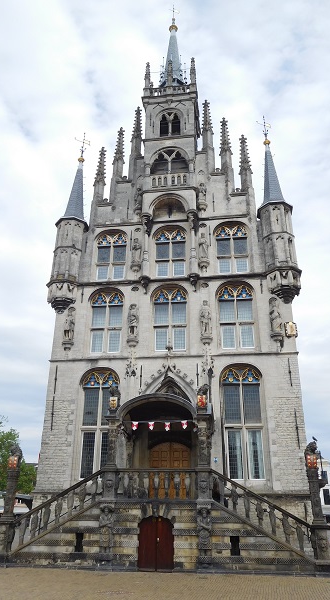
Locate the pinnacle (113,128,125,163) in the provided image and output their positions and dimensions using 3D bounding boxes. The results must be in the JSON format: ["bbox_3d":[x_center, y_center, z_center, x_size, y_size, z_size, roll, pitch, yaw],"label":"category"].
[{"bbox_3d":[-2.746,-9.471,26.532,0.740,2.930,0.740,-3,-26,7],"label":"pinnacle"}]

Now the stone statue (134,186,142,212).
[{"bbox_3d":[-1.511,-5.721,24.385,0.516,1.568,0.500,-3,-27,7],"label":"stone statue"}]

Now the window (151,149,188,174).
[{"bbox_3d":[0.279,-8.560,26.830,2.344,2.211,0.500,-3,-26,7],"label":"window"}]

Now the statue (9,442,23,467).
[{"bbox_3d":[-5.614,5.839,16.238,0.495,0.958,0.500,-3,-26,7],"label":"statue"}]

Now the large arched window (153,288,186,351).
[{"bbox_3d":[0.262,0.901,21.250,1.702,3.382,0.350,-3,-27,7],"label":"large arched window"}]

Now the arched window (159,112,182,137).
[{"bbox_3d":[0.295,-10.796,26.623,1.331,2.072,0.350,-3,-27,7],"label":"arched window"}]

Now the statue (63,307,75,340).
[{"bbox_3d":[-4.754,1.164,21.387,0.591,1.787,0.500,-3,-27,7],"label":"statue"}]

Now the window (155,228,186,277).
[{"bbox_3d":[0.296,-2.505,22.743,1.588,3.030,0.350,-3,-26,7],"label":"window"}]

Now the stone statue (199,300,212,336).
[{"bbox_3d":[1.924,0.861,20.580,0.591,1.870,0.500,-3,-27,7],"label":"stone statue"}]

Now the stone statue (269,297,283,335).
[{"bbox_3d":[5.106,0.722,19.966,0.548,1.864,0.550,-3,-26,7],"label":"stone statue"}]

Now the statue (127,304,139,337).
[{"bbox_3d":[-1.551,1.015,21.002,0.543,1.774,0.500,-3,-27,7],"label":"statue"}]

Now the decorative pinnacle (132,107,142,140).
[{"bbox_3d":[-1.851,-11.917,29.185,0.676,3.211,0.670,-3,-26,7],"label":"decorative pinnacle"}]

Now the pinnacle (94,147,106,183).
[{"bbox_3d":[-3.791,-8.055,25.993,0.741,3.033,0.741,-3,-26,7],"label":"pinnacle"}]

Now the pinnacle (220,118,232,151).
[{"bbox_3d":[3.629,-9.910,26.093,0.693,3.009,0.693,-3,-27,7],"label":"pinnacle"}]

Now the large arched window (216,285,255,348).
[{"bbox_3d":[3.440,0.750,20.870,1.755,3.408,0.350,-3,-27,7],"label":"large arched window"}]

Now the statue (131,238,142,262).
[{"bbox_3d":[-1.578,-2.752,24.003,0.654,1.575,0.500,-3,-26,7],"label":"statue"}]

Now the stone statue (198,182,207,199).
[{"bbox_3d":[2.181,-6.327,25.187,0.491,1.290,0.420,-3,-26,7],"label":"stone statue"}]

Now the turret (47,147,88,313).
[{"bbox_3d":[-5.235,-4.451,24.436,1.724,11.332,1.724,-3,-26,7],"label":"turret"}]

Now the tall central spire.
[{"bbox_3d":[0.582,-19.281,33.613,1.962,8.919,1.960,-3,-26,7],"label":"tall central spire"}]

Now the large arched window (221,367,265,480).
[{"bbox_3d":[3.559,5.437,19.715,1.831,5.135,0.400,-3,-26,7],"label":"large arched window"}]

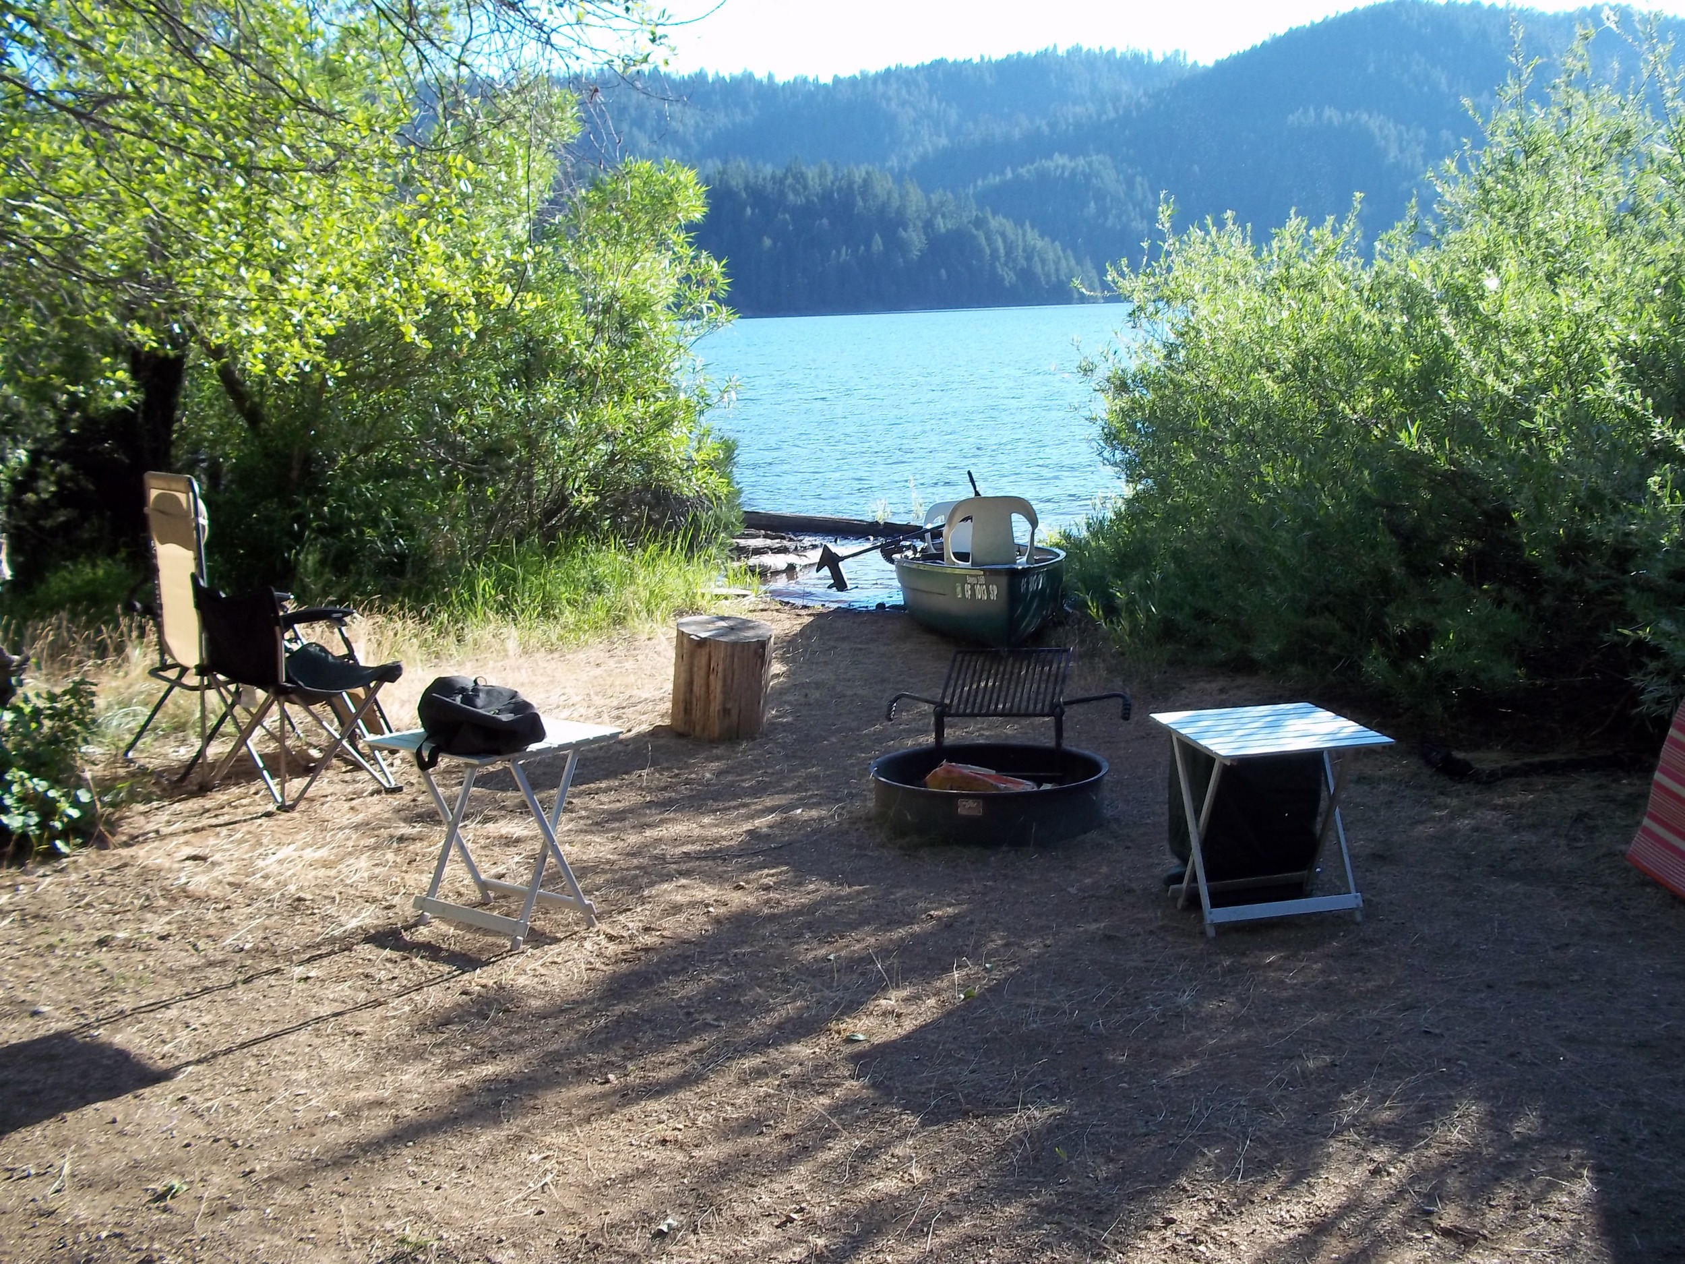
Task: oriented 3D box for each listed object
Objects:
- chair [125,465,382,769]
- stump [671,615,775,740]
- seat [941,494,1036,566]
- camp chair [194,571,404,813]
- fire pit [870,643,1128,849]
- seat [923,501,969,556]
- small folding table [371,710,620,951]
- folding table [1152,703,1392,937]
[{"bbox_3d":[-2.378,-0.055,7.103,0.940,1.160,0.650,-9,12,-35],"label":"chair"},{"bbox_3d":[-0.512,0.180,7.430,0.420,0.475,0.420,-2,10,0],"label":"stump"},{"bbox_3d":[0.894,-0.543,10.492,0.550,0.500,0.500,-2,10,0],"label":"seat"},{"bbox_3d":[-2.033,0.180,6.590,0.560,0.840,0.610,-10,13,-40],"label":"camp chair"},{"bbox_3d":[0.582,0.359,6.079,0.880,0.490,1.060,-1,10,7],"label":"fire pit"},{"bbox_3d":[0.900,-0.738,13.142,0.550,0.500,0.500,-2,10,0],"label":"seat"},{"bbox_3d":[-0.956,0.555,4.882,0.491,0.540,0.513,6,12,39],"label":"small folding table"},{"bbox_3d":[1.185,0.532,4.896,0.491,0.540,0.513,-4,10,-11],"label":"folding table"}]

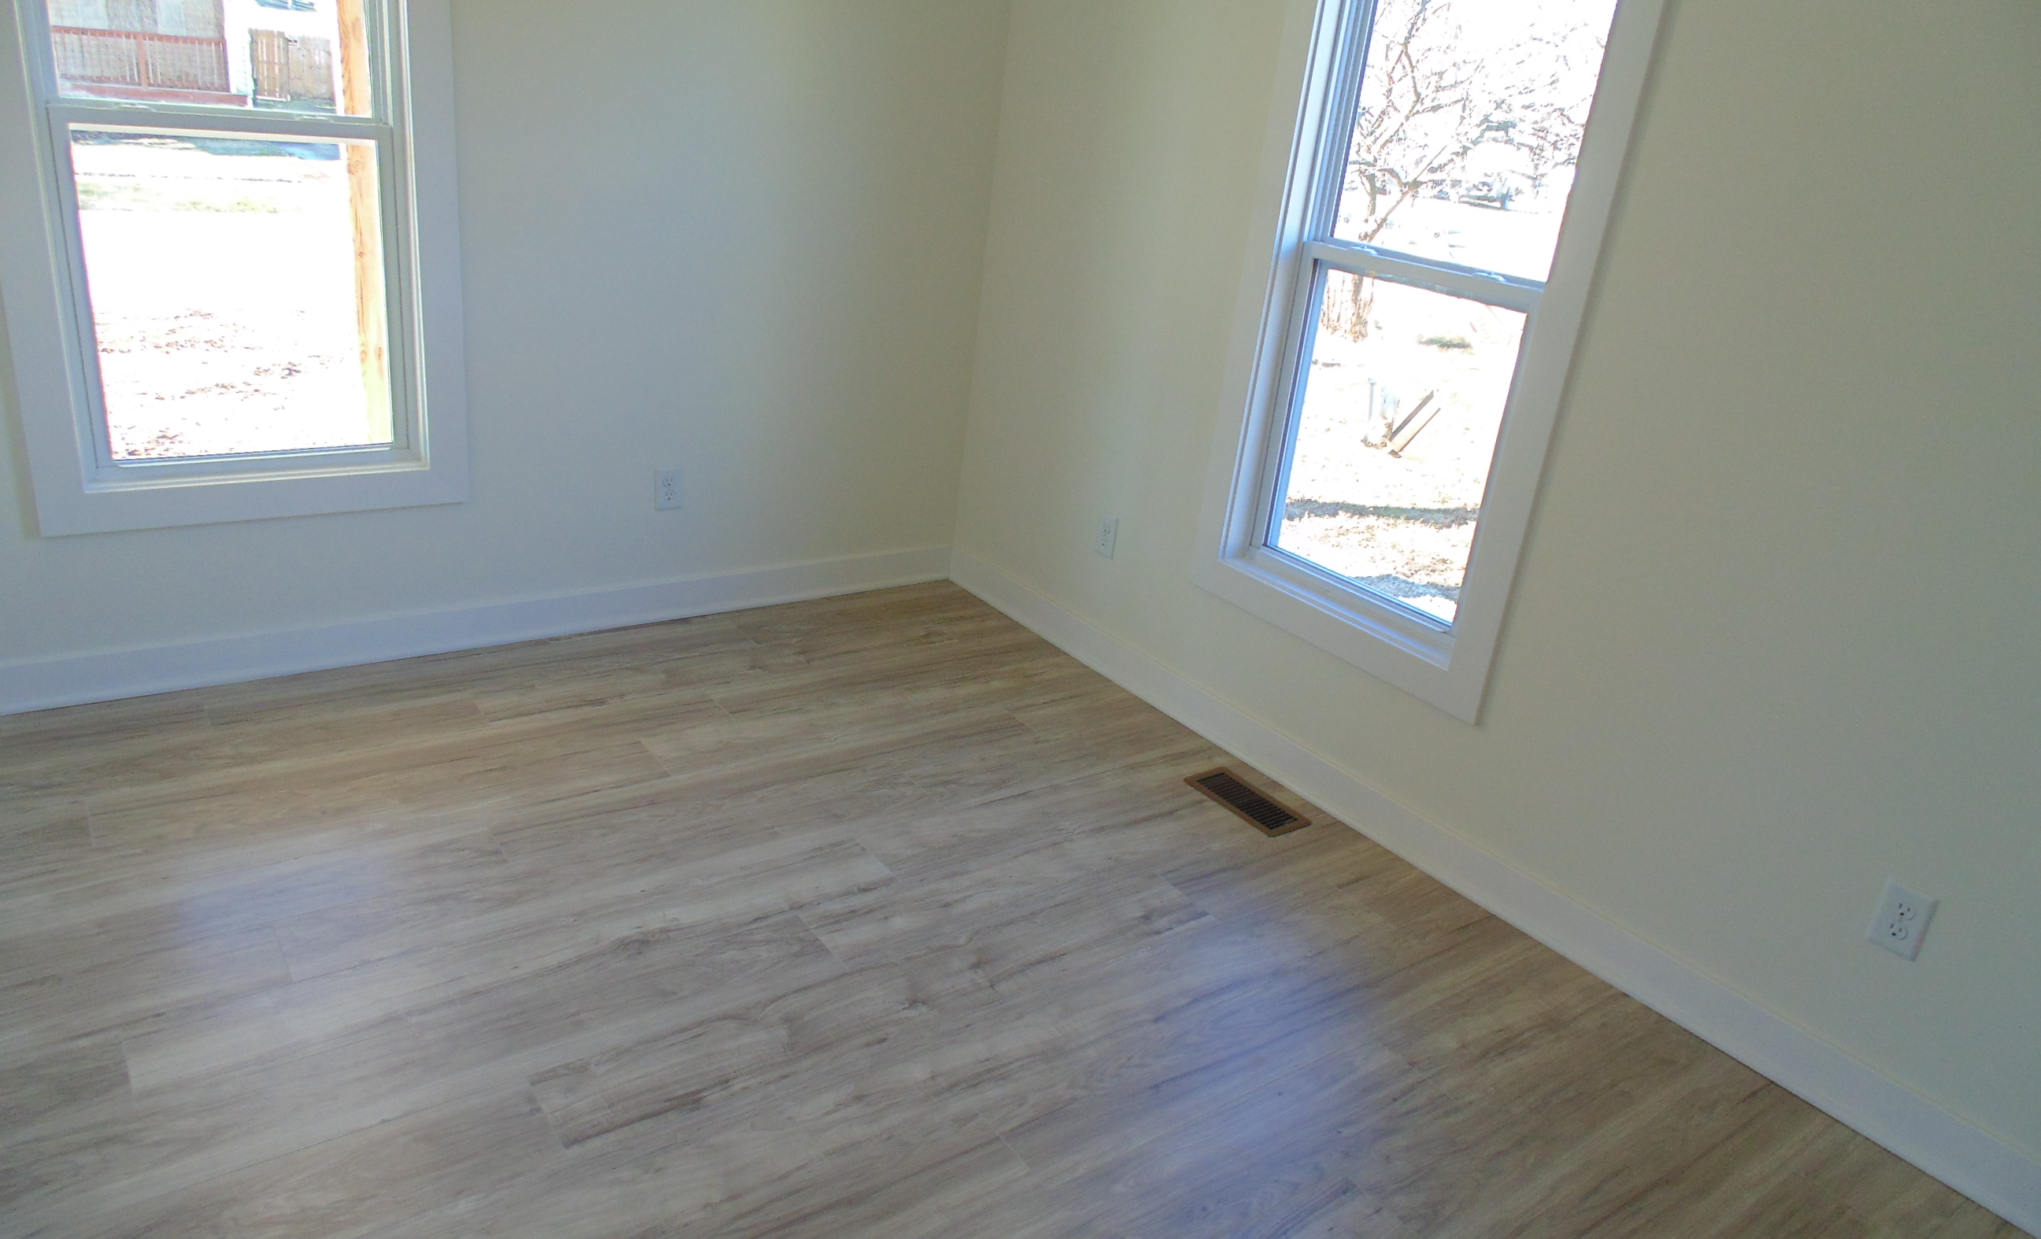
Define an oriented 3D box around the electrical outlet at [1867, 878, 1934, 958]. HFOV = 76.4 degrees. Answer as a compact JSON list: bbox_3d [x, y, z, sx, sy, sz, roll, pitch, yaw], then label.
[{"bbox_3d":[1.410,0.482,2.076,0.008,0.116,0.072,-10,27,-36],"label":"electrical outlet"}]

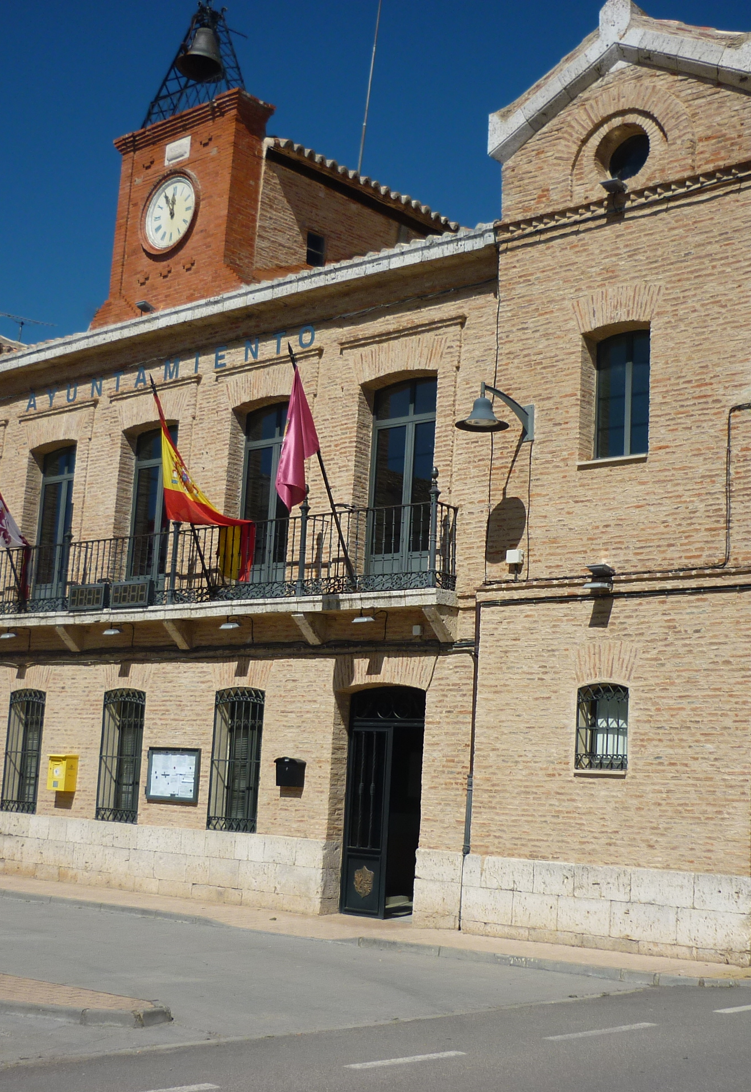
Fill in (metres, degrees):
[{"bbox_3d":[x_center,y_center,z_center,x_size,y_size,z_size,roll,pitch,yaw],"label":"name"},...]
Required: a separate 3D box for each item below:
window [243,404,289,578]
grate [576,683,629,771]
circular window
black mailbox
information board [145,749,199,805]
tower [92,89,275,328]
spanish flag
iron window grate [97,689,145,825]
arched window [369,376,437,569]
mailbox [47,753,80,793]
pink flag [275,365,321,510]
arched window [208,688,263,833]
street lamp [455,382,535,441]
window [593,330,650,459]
[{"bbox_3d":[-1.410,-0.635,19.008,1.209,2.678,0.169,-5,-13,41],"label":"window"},{"bbox_3d":[2.580,2.049,15.729,0.670,0.970,0.080,-5,-13,40],"label":"grate"},{"bbox_3d":[3.176,-4.715,17.040,0.770,0.770,0.180,-5,-13,40],"label":"circular window"},{"bbox_3d":[-1.165,3.106,19.097,0.470,0.400,0.180,-5,-13,40],"label":"black mailbox"},{"bbox_3d":[-3.006,3.405,20.676,1.090,0.770,0.090,-5,-13,40],"label":"information board"},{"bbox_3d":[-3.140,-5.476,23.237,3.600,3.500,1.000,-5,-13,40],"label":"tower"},{"bbox_3d":[-2.271,-0.804,18.084,0.754,2.379,1.469,-5,-13,41],"label":"spanish flag"},{"bbox_3d":[-3.971,3.240,21.586,1.000,2.050,0.080,-5,-13,40],"label":"iron window grate"},{"bbox_3d":[0.412,-0.859,19.061,1.380,3.080,0.170,-5,-13,40],"label":"arched window"},{"bbox_3d":[-4.615,3.347,20.468,0.455,0.533,0.221,-5,-13,41],"label":"mailbox"},{"bbox_3d":[-0.912,-1.246,16.258,0.390,1.677,0.598,-5,-13,41],"label":"pink flag"},{"bbox_3d":[-1.840,2.805,18.269,0.929,1.865,0.078,-5,-13,41],"label":"arched window"},{"bbox_3d":[1.478,-1.611,16.590,0.630,0.570,1.280,-5,-13,40],"label":"street lamp"},{"bbox_3d":[2.756,-1.612,15.112,0.857,1.482,0.169,-5,-13,41],"label":"window"}]

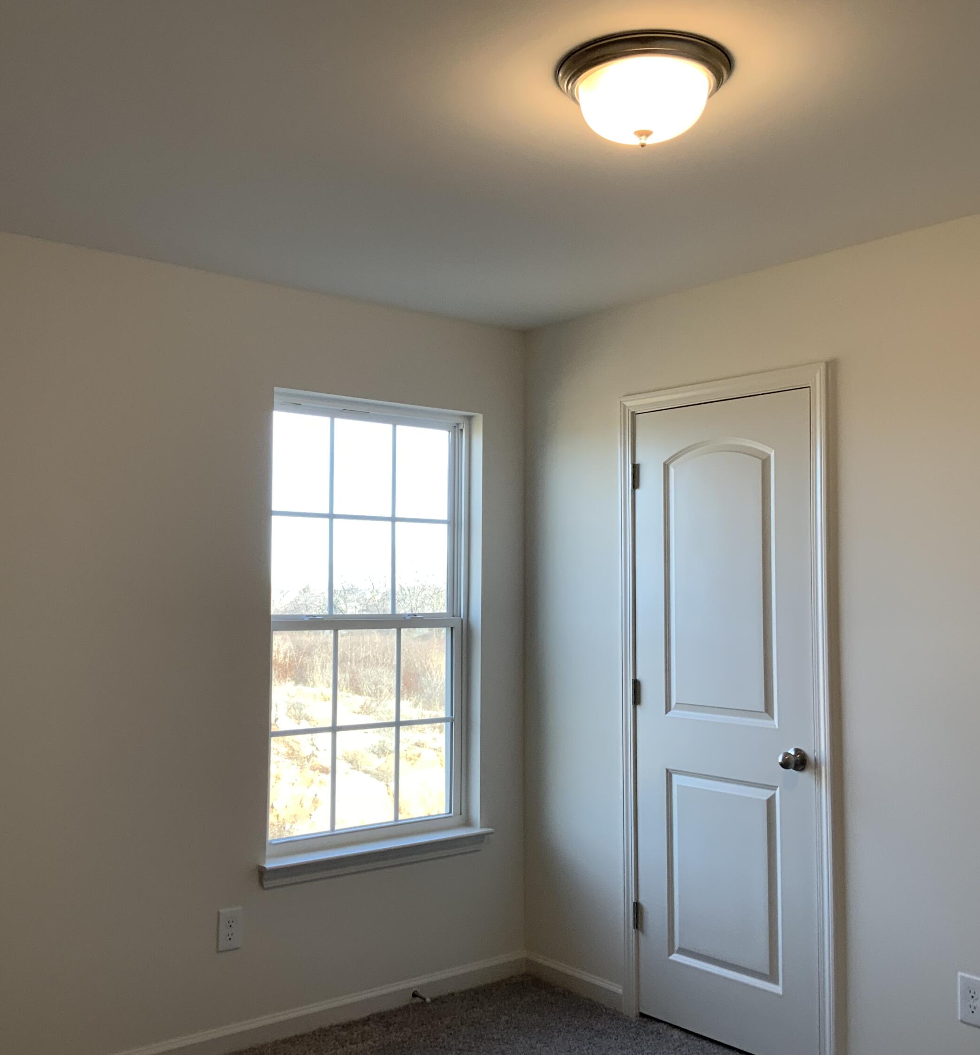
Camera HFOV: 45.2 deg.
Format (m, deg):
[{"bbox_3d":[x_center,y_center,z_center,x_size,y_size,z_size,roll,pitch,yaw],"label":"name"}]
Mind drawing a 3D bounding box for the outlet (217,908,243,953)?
[{"bbox_3d":[-0.803,1.244,3.648,0.080,0.125,0.010,3,-5,-40],"label":"outlet"}]

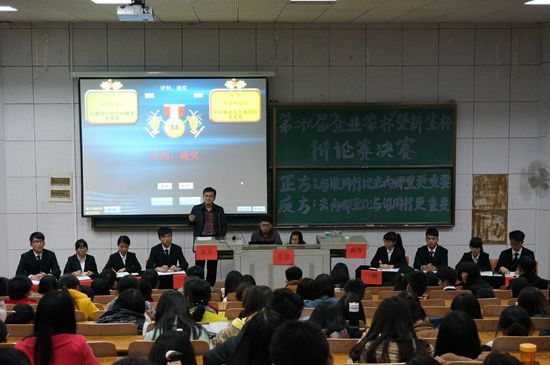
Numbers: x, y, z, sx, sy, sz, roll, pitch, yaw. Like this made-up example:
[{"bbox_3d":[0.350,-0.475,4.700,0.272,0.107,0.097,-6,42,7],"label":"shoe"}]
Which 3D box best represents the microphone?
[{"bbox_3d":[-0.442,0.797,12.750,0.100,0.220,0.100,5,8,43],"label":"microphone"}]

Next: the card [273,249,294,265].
[{"bbox_3d":[0.116,1.017,12.100,0.285,0.200,0.015,0,6,-3],"label":"card"}]

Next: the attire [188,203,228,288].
[{"bbox_3d":[-0.973,1.060,12.750,0.540,1.460,0.360,-1,6,-7],"label":"attire"}]

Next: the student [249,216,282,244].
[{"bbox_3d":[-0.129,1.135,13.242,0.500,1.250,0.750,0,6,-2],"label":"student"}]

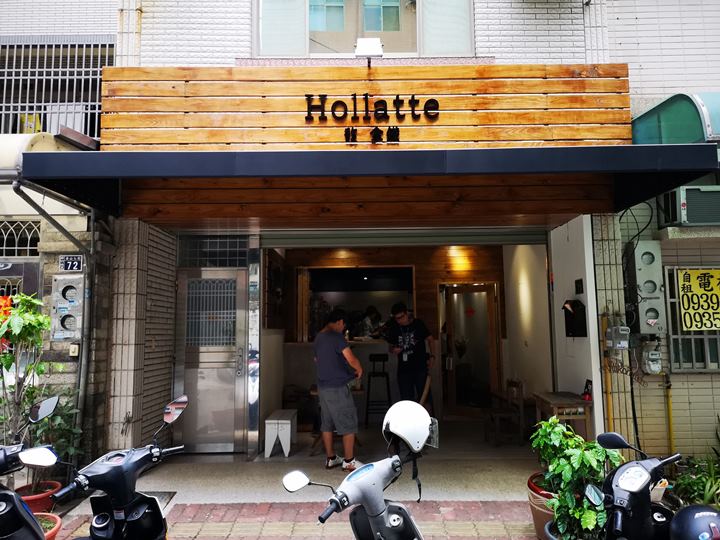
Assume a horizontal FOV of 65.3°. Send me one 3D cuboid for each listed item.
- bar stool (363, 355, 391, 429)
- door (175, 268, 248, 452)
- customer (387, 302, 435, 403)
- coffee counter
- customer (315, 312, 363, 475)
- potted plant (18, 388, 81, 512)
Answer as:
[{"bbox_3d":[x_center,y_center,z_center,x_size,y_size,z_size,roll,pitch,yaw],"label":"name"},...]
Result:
[{"bbox_3d":[0.276,1.826,8.530,0.420,1.101,0.420,-1,-6,0],"label":"bar stool"},{"bbox_3d":[-1.694,1.014,6.439,0.844,2.082,0.100,-1,-6,0],"label":"door"},{"bbox_3d":[0.606,1.281,6.749,0.520,1.781,0.400,-3,-7,17],"label":"customer"},{"bbox_3d":[-0.194,1.810,9.075,2.044,1.263,0.550,-1,-6,0],"label":"coffee counter"},{"bbox_3d":[-0.226,1.259,6.048,0.420,1.687,0.500,6,-9,-45],"label":"customer"},{"bbox_3d":[-2.479,1.480,4.566,0.500,1.030,0.440,-1,-6,0],"label":"potted plant"}]

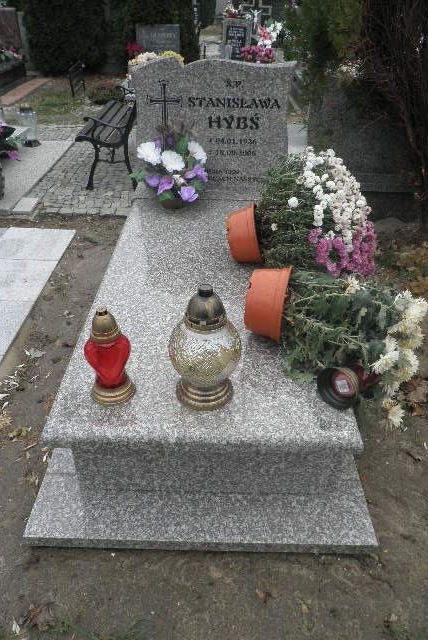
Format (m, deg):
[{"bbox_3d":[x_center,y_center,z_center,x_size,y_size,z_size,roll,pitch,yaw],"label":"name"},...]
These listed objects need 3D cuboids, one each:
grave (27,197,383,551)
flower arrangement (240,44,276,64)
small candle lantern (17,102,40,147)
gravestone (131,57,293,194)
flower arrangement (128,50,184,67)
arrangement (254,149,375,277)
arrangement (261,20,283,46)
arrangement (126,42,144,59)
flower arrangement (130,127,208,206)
[{"bbox_3d":[-0.021,-0.018,2.030,0.970,0.333,1.804,1,36,0],"label":"grave"},{"bbox_3d":[0.669,-3.974,7.500,0.500,0.290,0.360,1,35,0],"label":"flower arrangement"},{"bbox_3d":[-1.574,-1.654,4.229,0.150,0.325,0.150,1,36,0],"label":"small candle lantern"},{"bbox_3d":[-0.010,-1.010,2.676,0.819,0.715,0.100,1,34,1],"label":"gravestone"},{"bbox_3d":[-0.637,-2.834,5.598,0.621,0.330,0.369,1,36,0],"label":"flower arrangement"},{"bbox_3d":[0.405,-0.444,2.064,0.466,0.427,0.427,1,36,0],"label":"arrangement"},{"bbox_3d":[0.910,-4.526,7.900,0.350,0.360,0.280,1,35,0],"label":"arrangement"},{"bbox_3d":[-1.242,-4.257,7.900,0.270,0.260,0.250,1,35,0],"label":"arrangement"},{"bbox_3d":[-0.214,-0.693,2.374,0.364,0.369,0.291,1,36,0],"label":"flower arrangement"}]

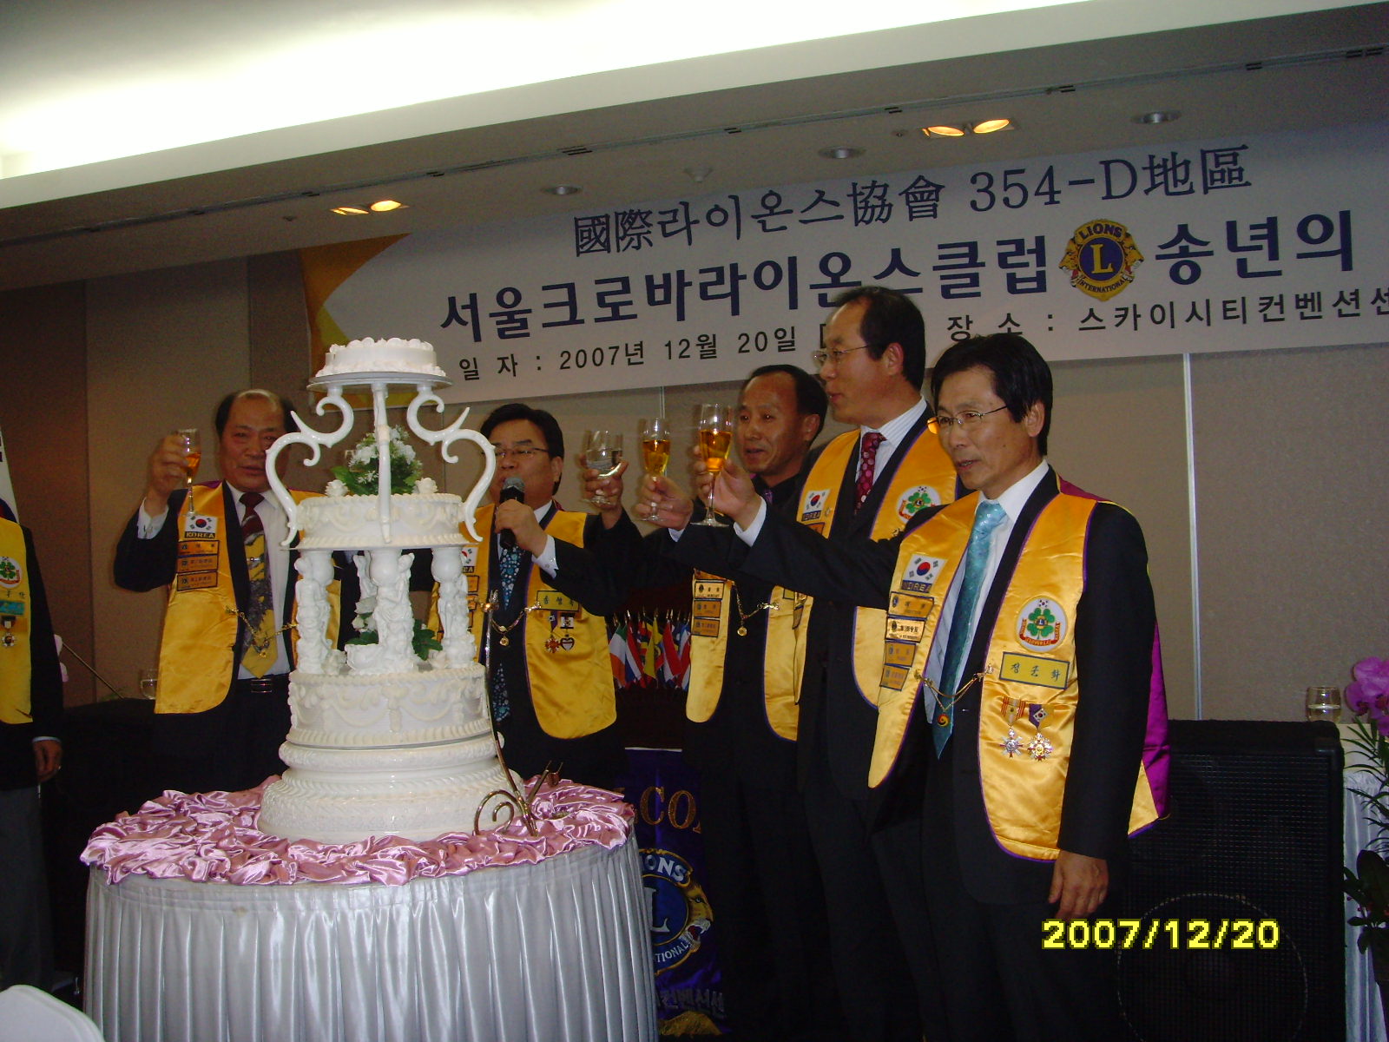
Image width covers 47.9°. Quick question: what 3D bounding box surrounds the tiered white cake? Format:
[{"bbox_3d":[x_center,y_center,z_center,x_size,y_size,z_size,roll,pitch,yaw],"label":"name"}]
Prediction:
[{"bbox_3d":[-0.614,0.120,3.100,0.515,0.940,0.515,-1,0,-11],"label":"tiered white cake"}]

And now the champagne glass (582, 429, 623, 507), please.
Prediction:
[{"bbox_3d":[-0.200,-0.115,3.430,0.079,0.166,0.079,6,-1,0],"label":"champagne glass"}]

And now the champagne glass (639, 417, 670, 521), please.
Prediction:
[{"bbox_3d":[-0.073,-0.097,2.950,0.056,0.193,0.056,1,-1,0],"label":"champagne glass"}]

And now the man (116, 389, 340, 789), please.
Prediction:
[{"bbox_3d":[-1.085,0.535,3.730,0.600,1.700,0.420,-1,0,-25],"label":"man"}]

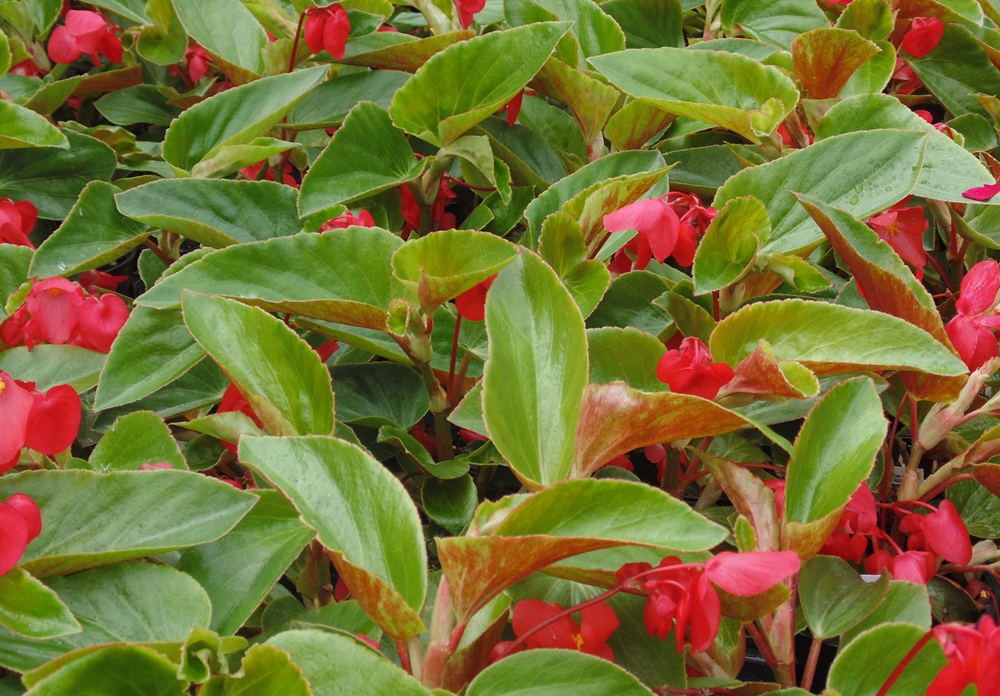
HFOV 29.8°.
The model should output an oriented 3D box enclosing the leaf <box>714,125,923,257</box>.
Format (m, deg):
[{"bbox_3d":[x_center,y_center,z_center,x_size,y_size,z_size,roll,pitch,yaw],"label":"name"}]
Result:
[{"bbox_3d":[0.168,-0.079,0.970,0.112,0.014,0.052,-33,56,-17],"label":"leaf"}]

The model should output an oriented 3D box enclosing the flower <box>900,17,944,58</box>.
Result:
[{"bbox_3d":[0.256,-0.189,1.140,0.025,0.021,0.016,4,22,11],"label":"flower"}]

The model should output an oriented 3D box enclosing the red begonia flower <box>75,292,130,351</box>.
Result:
[{"bbox_3d":[-0.186,-0.011,0.880,0.023,0.025,0.015,-8,23,-19],"label":"red begonia flower"}]

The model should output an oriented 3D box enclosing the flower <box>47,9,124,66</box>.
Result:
[{"bbox_3d":[-0.288,-0.215,1.300,0.046,0.034,0.032,10,37,13],"label":"flower"}]

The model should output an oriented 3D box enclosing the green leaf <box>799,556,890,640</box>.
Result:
[{"bbox_3d":[0.166,0.120,0.900,0.041,0.043,0.016,28,7,18],"label":"green leaf"}]

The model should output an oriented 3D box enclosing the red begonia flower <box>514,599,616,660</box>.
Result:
[{"bbox_3d":[0.027,0.120,0.790,0.045,0.035,0.025,0,35,0],"label":"red begonia flower"}]

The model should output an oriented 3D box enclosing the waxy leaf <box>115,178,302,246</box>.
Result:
[{"bbox_3d":[-0.149,-0.069,0.960,0.096,0.016,0.040,7,35,5],"label":"waxy leaf"}]

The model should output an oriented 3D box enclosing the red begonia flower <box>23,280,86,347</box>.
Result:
[{"bbox_3d":[-0.208,-0.017,0.880,0.028,0.027,0.020,-2,22,-5],"label":"red begonia flower"}]

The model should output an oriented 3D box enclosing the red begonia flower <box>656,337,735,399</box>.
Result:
[{"bbox_3d":[0.104,0.011,1.000,0.041,0.028,0.032,0,36,0],"label":"red begonia flower"}]

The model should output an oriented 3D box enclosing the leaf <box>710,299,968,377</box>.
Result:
[{"bbox_3d":[0.155,-0.003,0.855,0.116,0.020,0.042,6,41,2],"label":"leaf"}]

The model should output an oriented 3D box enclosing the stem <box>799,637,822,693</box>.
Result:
[{"bbox_3d":[0.132,0.136,0.800,0.004,0.032,0.005,9,34,-6],"label":"stem"}]

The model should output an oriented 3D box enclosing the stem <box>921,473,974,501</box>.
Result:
[{"bbox_3d":[0.193,0.060,0.810,0.027,0.004,0.004,-26,0,15],"label":"stem"}]

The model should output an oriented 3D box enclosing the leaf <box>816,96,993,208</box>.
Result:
[{"bbox_3d":[0.260,-0.126,1.200,0.118,0.022,0.060,13,47,-6],"label":"leaf"}]

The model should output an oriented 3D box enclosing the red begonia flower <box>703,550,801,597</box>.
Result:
[{"bbox_3d":[0.095,0.085,0.710,0.035,0.015,0.019,7,31,6],"label":"red begonia flower"}]

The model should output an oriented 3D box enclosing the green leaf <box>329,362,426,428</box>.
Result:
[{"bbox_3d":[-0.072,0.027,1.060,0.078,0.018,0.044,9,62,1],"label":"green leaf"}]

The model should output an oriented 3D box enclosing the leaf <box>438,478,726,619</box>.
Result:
[{"bbox_3d":[0.034,0.082,0.775,0.118,0.048,0.043,0,35,0],"label":"leaf"}]

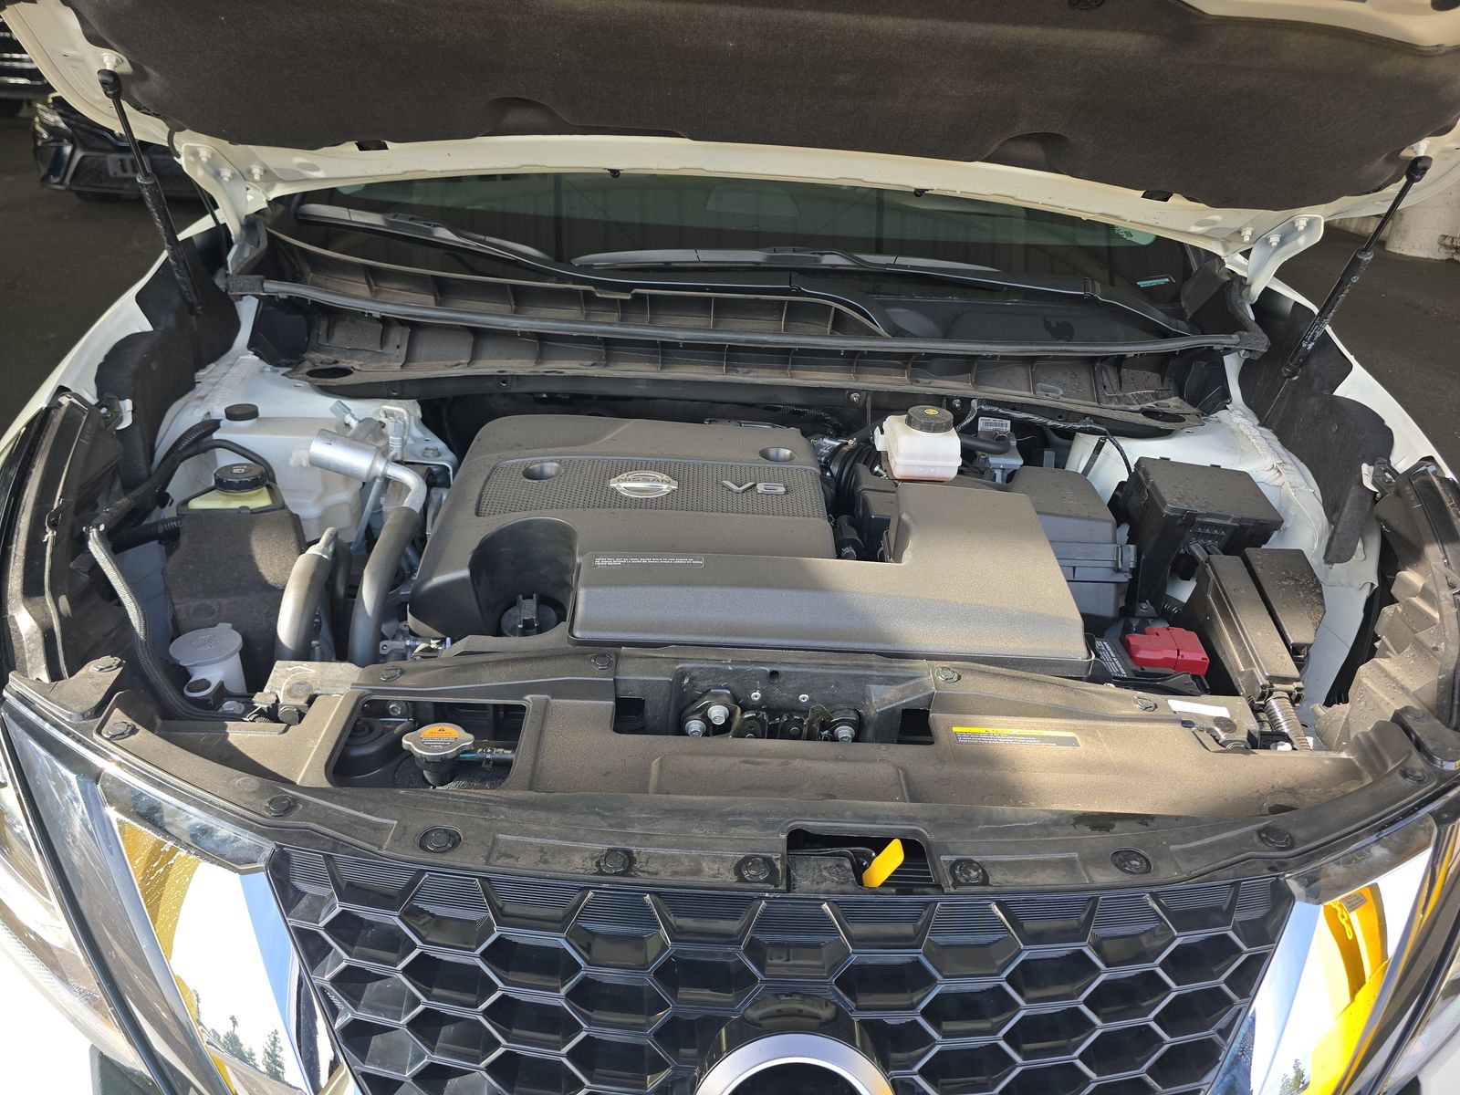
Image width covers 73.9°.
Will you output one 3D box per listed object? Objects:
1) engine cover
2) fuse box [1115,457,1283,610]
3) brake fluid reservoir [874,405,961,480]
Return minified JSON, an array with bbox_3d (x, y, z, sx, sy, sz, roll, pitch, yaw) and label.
[{"bbox_3d":[-0.104,-0.024,1.076,0.410,0.120,0.330,3,29,-3],"label":"engine cover"},{"bbox_3d":[0.547,-0.016,1.143,0.126,0.118,0.140,7,29,6],"label":"fuse box"},{"bbox_3d":[0.232,-0.123,1.190,0.088,0.076,0.072,3,29,-3],"label":"brake fluid reservoir"}]

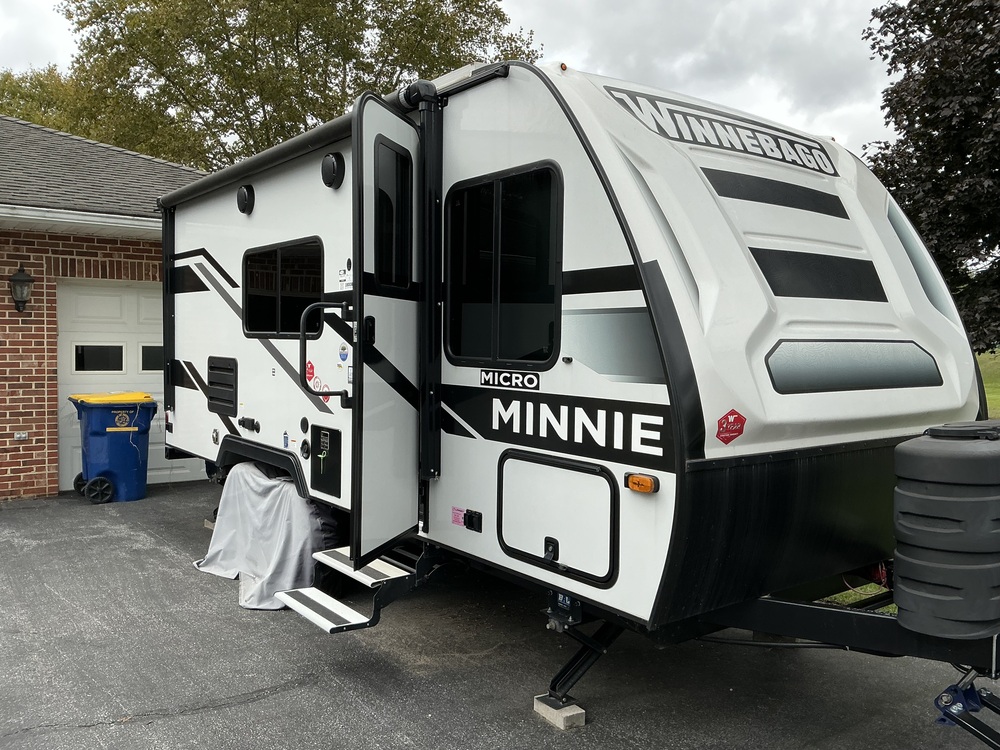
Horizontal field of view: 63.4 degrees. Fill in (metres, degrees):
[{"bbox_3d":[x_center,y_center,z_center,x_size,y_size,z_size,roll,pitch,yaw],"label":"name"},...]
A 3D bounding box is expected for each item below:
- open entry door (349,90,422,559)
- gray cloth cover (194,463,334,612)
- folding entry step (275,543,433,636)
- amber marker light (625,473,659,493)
[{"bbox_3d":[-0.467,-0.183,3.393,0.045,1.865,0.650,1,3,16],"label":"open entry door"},{"bbox_3d":[-1.528,0.975,5.172,0.470,0.690,1.480,-1,3,-38],"label":"gray cloth cover"},{"bbox_3d":[-0.714,0.958,3.990,0.595,0.360,0.650,-1,3,-38],"label":"folding entry step"},{"bbox_3d":[0.466,0.361,2.670,0.034,0.058,0.132,-1,3,-38],"label":"amber marker light"}]

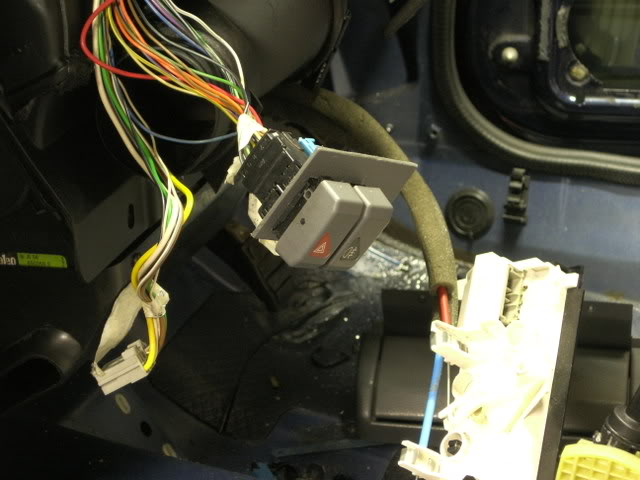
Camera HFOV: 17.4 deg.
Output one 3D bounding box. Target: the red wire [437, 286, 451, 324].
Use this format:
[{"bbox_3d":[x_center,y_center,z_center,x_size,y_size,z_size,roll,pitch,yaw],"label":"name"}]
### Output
[{"bbox_3d":[0.059,0.031,1.000,0.005,0.020,0.005,-8,-9,0],"label":"red wire"}]

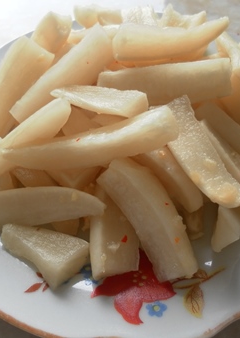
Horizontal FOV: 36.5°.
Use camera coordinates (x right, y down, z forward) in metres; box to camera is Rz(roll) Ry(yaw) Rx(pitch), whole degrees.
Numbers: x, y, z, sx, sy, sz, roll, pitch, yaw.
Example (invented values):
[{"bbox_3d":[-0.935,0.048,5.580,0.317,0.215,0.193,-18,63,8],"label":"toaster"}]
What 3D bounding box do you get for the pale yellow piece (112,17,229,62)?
[{"bbox_3d":[0.025,-0.066,0.185,0.057,0.015,0.012,-5,34,3],"label":"pale yellow piece"}]

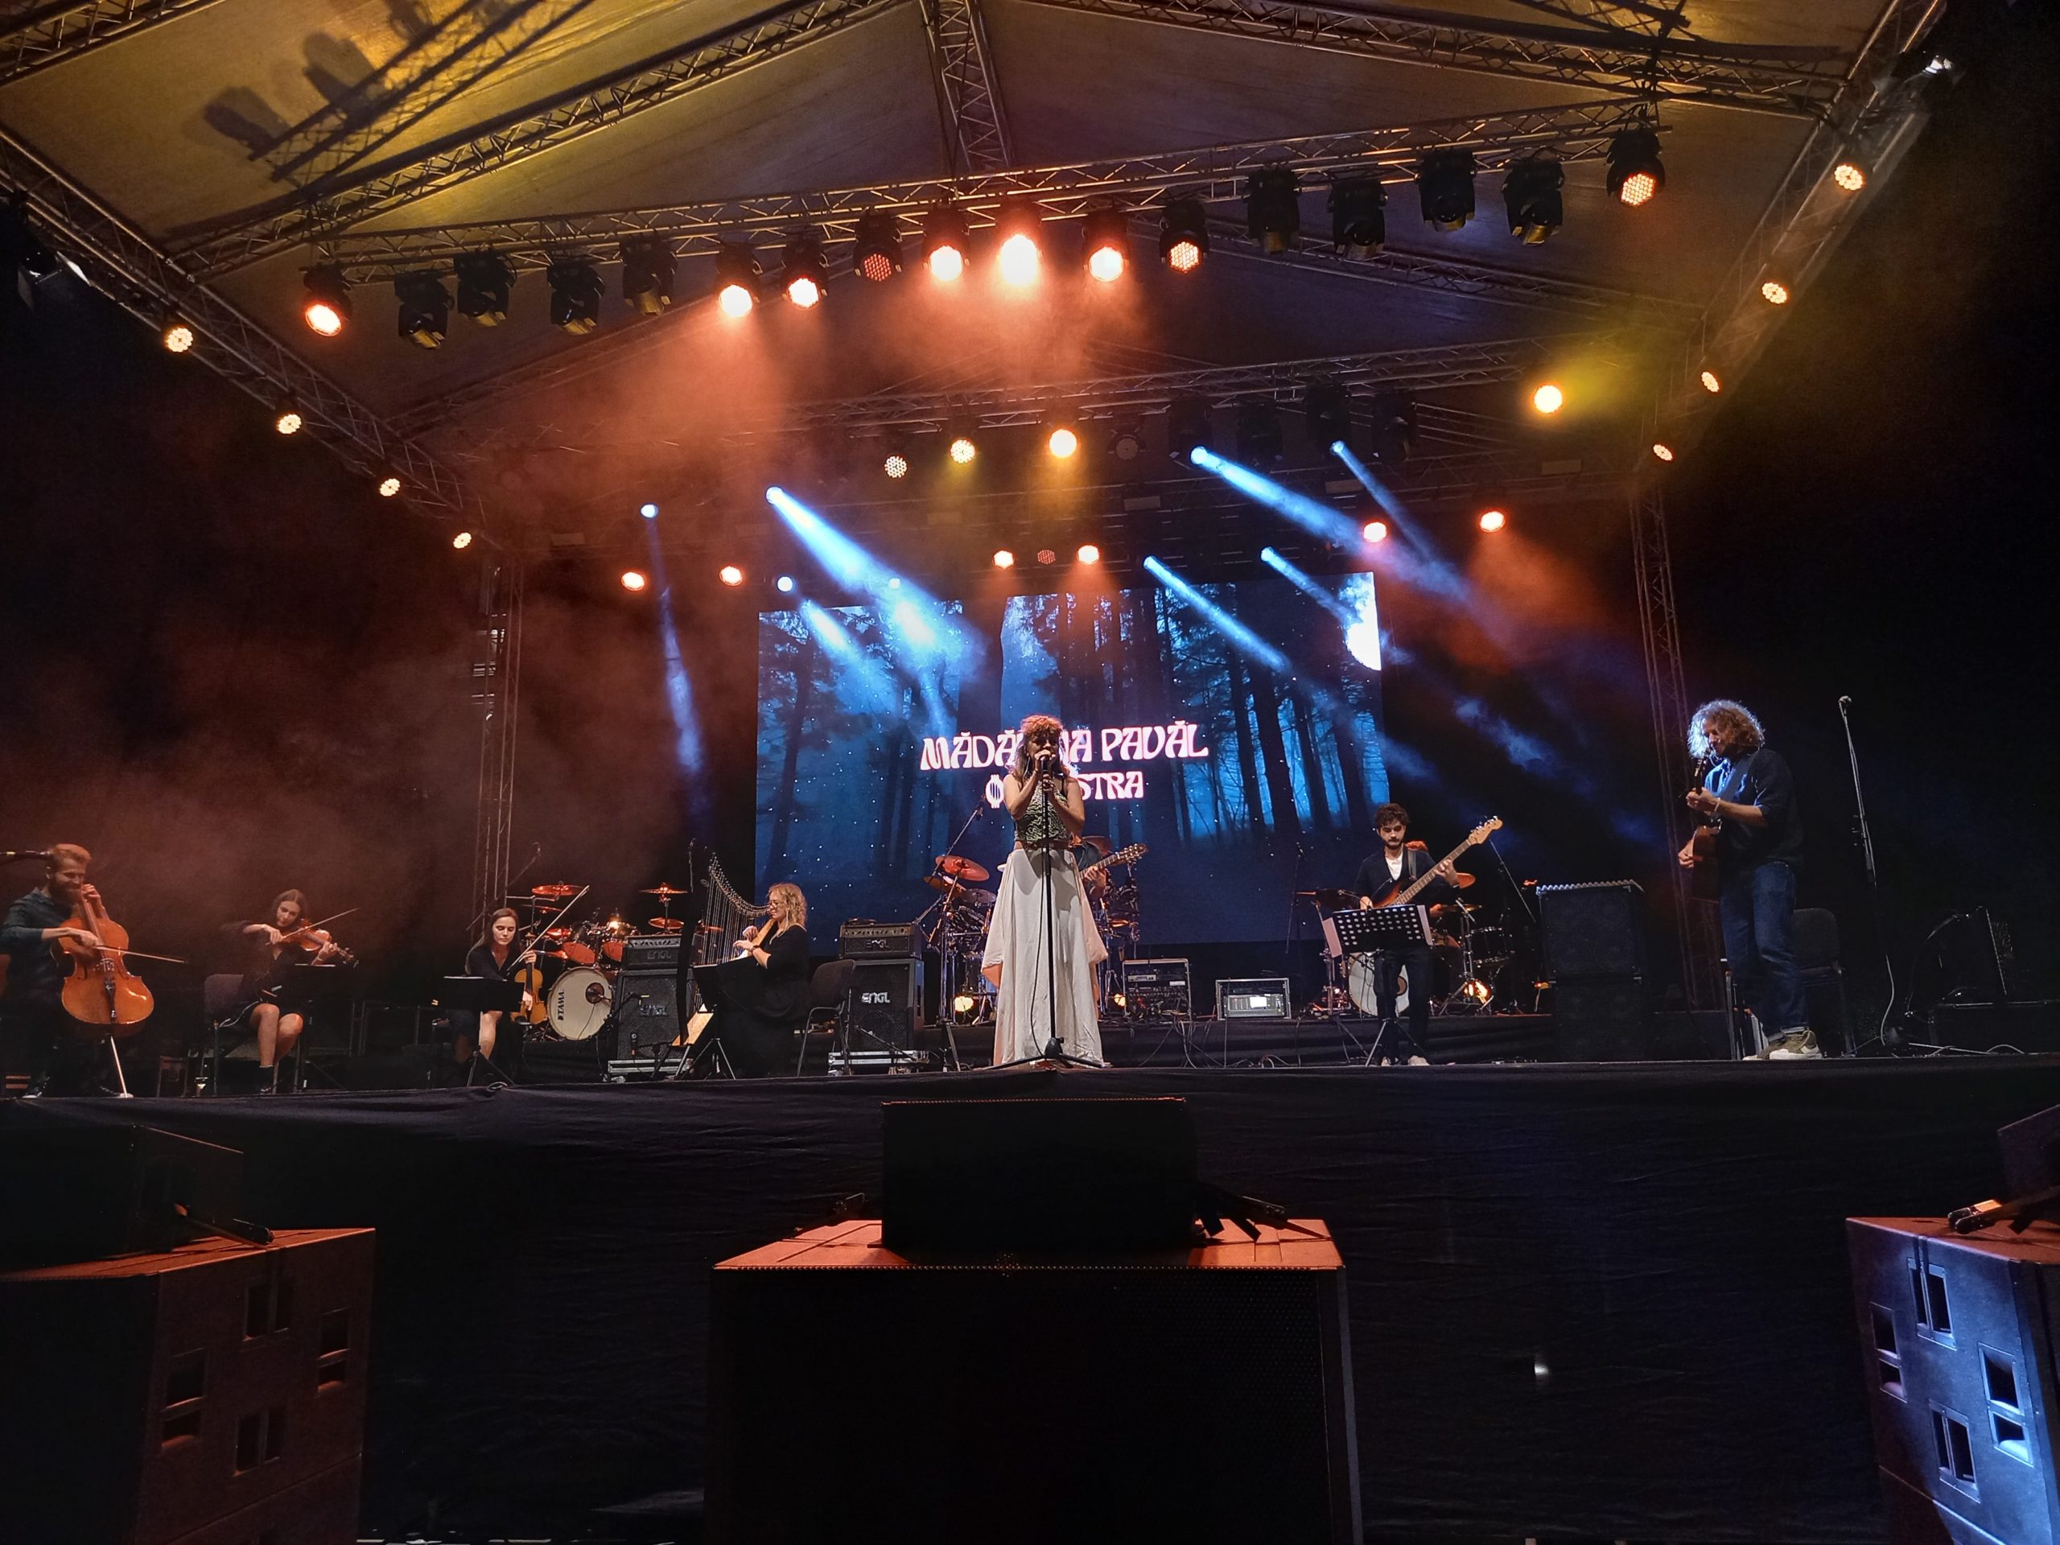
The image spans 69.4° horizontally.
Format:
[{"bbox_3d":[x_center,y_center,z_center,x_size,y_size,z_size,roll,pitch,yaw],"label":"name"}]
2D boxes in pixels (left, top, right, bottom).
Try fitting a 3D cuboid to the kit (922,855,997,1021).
[{"bbox_3d":[-0.014,1.416,12.913,1.750,1.460,1.400,-3,-12,8],"label":"kit"}]

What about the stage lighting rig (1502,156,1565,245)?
[{"bbox_3d":[3.511,-3.987,10.369,0.400,0.530,0.350,-4,-7,13],"label":"stage lighting rig"}]

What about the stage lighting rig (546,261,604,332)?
[{"bbox_3d":[-3.448,-3.590,11.281,0.370,0.530,0.310,-3,-11,8],"label":"stage lighting rig"}]

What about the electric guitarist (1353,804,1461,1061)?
[{"bbox_3d":[2.534,1.086,10.031,0.660,1.750,0.500,-5,-12,17],"label":"electric guitarist"}]

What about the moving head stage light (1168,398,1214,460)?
[{"bbox_3d":[1.442,-3.106,13.428,0.370,0.560,0.340,2,-12,-13],"label":"moving head stage light"}]

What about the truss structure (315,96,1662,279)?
[{"bbox_3d":[-0.605,-4.186,10.961,10.005,0.300,0.300,-3,-12,8],"label":"truss structure"}]

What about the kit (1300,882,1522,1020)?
[{"bbox_3d":[3.246,1.484,12.635,1.750,1.170,1.400,-3,-12,8],"label":"kit"}]

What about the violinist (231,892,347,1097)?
[{"bbox_3d":[-4.655,1.349,9.265,0.660,1.270,0.780,8,-15,-39],"label":"violinist"}]

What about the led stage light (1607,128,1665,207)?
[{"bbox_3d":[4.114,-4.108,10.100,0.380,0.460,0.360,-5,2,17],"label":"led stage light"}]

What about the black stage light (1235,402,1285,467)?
[{"bbox_3d":[2.078,-3.079,13.500,0.370,0.480,0.330,-3,-12,6],"label":"black stage light"}]

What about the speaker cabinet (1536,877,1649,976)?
[{"bbox_3d":[3.929,1.125,10.412,0.620,0.625,0.450,-6,-12,25],"label":"speaker cabinet"}]

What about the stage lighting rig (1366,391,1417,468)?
[{"bbox_3d":[3.252,-3.125,13.414,0.380,0.590,0.340,0,-11,-4],"label":"stage lighting rig"}]

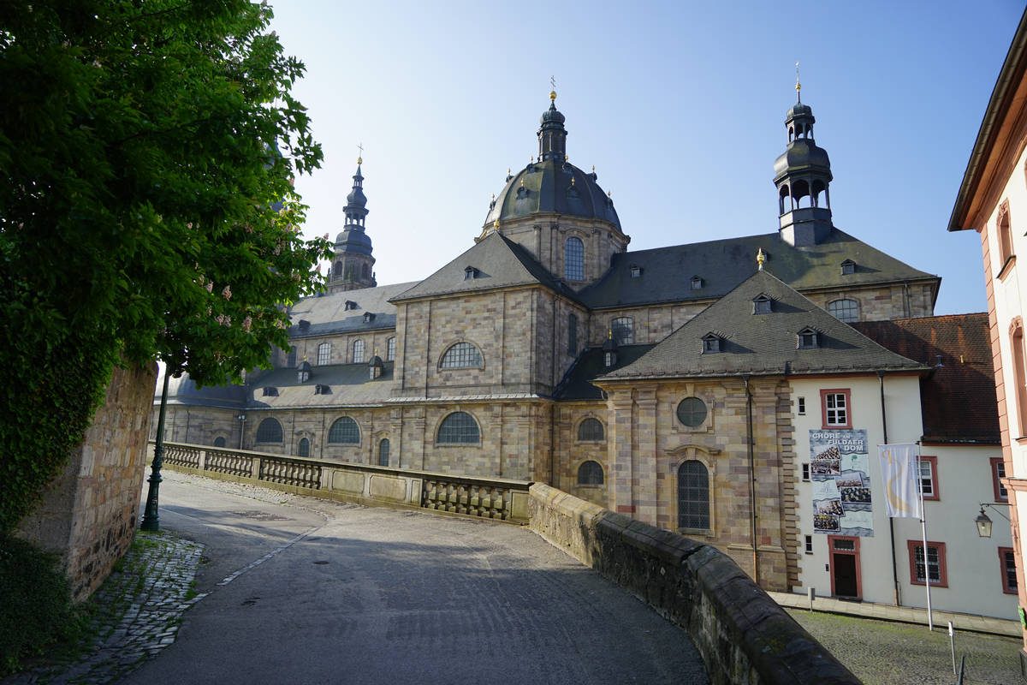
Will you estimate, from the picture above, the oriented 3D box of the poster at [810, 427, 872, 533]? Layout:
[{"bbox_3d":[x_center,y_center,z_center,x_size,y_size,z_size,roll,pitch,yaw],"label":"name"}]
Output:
[{"bbox_3d":[17.178,7.318,35.963,2.766,5.391,0.100,-4,-12,28],"label":"poster"}]

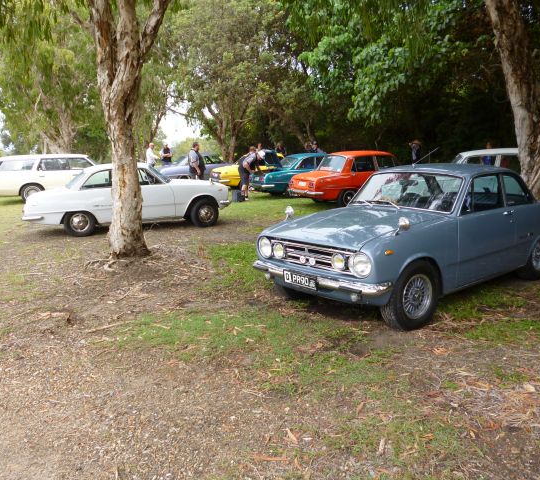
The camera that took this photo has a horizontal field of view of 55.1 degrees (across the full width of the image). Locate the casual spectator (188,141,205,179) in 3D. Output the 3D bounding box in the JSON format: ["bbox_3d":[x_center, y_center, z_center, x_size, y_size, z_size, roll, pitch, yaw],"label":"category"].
[{"bbox_3d":[-2.073,-1.932,14.953,0.450,1.750,0.550,0,10,7],"label":"casual spectator"}]

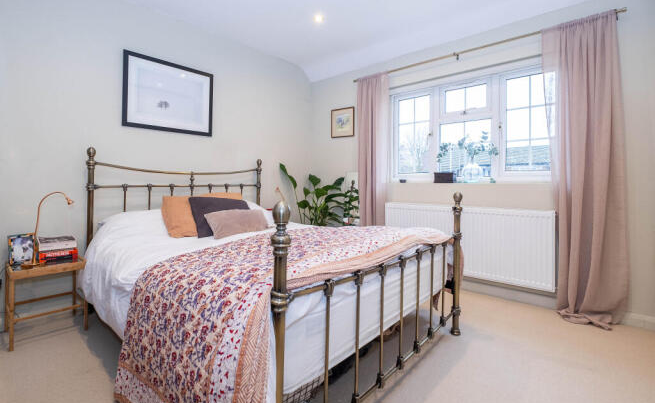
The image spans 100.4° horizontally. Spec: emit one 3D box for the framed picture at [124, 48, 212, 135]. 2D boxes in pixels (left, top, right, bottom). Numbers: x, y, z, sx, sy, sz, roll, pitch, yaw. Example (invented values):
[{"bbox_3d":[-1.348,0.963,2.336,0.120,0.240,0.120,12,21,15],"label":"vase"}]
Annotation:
[{"bbox_3d":[-1.340,-0.904,2.375,0.030,0.586,0.713,4,4,40],"label":"framed picture"}]

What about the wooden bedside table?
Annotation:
[{"bbox_3d":[-1.784,0.605,1.733,0.320,0.435,0.335,4,4,40],"label":"wooden bedside table"}]

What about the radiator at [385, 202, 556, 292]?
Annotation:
[{"bbox_3d":[1.208,0.351,2.564,1.415,0.610,0.090,4,4,40],"label":"radiator"}]

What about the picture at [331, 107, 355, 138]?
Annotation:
[{"bbox_3d":[0.180,-0.983,3.408,0.347,0.342,0.020,4,4,40],"label":"picture"}]

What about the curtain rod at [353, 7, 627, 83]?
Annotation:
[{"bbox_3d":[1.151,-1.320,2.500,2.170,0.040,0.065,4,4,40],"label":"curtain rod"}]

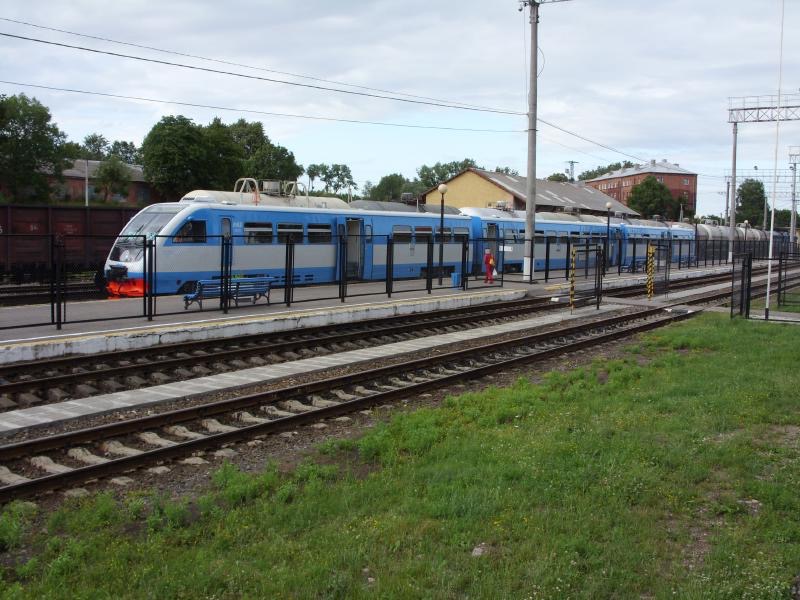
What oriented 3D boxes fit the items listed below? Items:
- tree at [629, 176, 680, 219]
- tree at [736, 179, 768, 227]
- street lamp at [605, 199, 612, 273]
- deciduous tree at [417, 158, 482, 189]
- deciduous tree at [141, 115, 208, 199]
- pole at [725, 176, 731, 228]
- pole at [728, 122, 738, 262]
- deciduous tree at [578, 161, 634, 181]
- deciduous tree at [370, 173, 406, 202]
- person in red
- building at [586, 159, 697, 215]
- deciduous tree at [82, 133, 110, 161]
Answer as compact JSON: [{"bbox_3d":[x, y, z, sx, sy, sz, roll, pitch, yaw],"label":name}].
[{"bbox_3d":[48.352,-16.527,168.563,10.330,14.250,9.500,1,5,0],"label":"tree"},{"bbox_3d":[72.100,-17.405,180.594,6.960,15.050,6.500,1,5,0],"label":"tree"},{"bbox_3d":[13.723,-4.179,57.800,0.420,4.700,0.420,4,5,33],"label":"street lamp"},{"bbox_3d":[7.477,-15.053,138.569,10.060,14.410,8.500,1,5,0],"label":"deciduous tree"},{"bbox_3d":[-19.125,-9.475,74.488,6.030,12.350,6.000,1,5,0],"label":"deciduous tree"},{"bbox_3d":[63.353,-16.305,170.556,0.500,14.090,0.500,4,5,33],"label":"pole"},{"bbox_3d":[32.260,-10.405,85.000,0.450,13.500,0.450,4,5,33],"label":"pole"},{"bbox_3d":[64.402,-30.673,276.031,17.540,26.110,13.000,1,5,0],"label":"deciduous tree"},{"bbox_3d":[-1.611,-11.451,115.416,4.710,10.530,4.700,1,5,0],"label":"deciduous tree"},{"bbox_3d":[4.206,-1.587,41.600,0.550,1.690,0.420,2,5,9],"label":"person in red"},{"bbox_3d":[63.194,-25.231,235.372,12.200,20.030,53.000,1,5,-5],"label":"building"},{"bbox_3d":[-36.546,-13.081,105.551,4.110,13.940,4.000,1,5,0],"label":"deciduous tree"}]

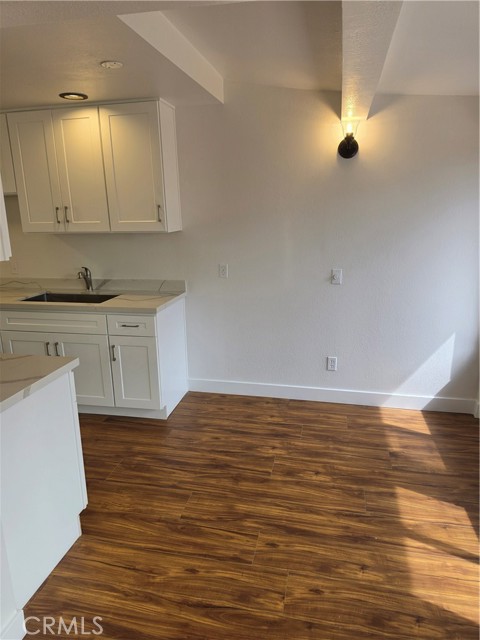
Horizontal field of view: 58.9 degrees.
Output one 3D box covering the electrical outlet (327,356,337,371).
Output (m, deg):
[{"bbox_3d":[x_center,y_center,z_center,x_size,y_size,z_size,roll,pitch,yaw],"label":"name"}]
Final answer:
[{"bbox_3d":[0.758,0.362,3.490,0.076,0.118,0.011,2,15,12],"label":"electrical outlet"}]

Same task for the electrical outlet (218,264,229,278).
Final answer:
[{"bbox_3d":[-0.136,-0.397,3.487,0.076,0.117,0.011,2,15,12],"label":"electrical outlet"}]

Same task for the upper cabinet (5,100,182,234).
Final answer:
[{"bbox_3d":[-1.120,-1.157,3.340,1.234,0.905,0.320,2,15,12],"label":"upper cabinet"}]

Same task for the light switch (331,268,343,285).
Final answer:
[{"bbox_3d":[0.753,-0.331,3.300,0.078,0.119,0.020,2,15,12],"label":"light switch"}]

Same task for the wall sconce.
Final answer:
[{"bbox_3d":[0.764,-1.257,2.974,0.140,0.234,0.156,2,15,12],"label":"wall sconce"}]

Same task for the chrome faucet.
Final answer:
[{"bbox_3d":[-1.324,-0.345,3.646,0.056,0.220,0.175,2,15,12],"label":"chrome faucet"}]

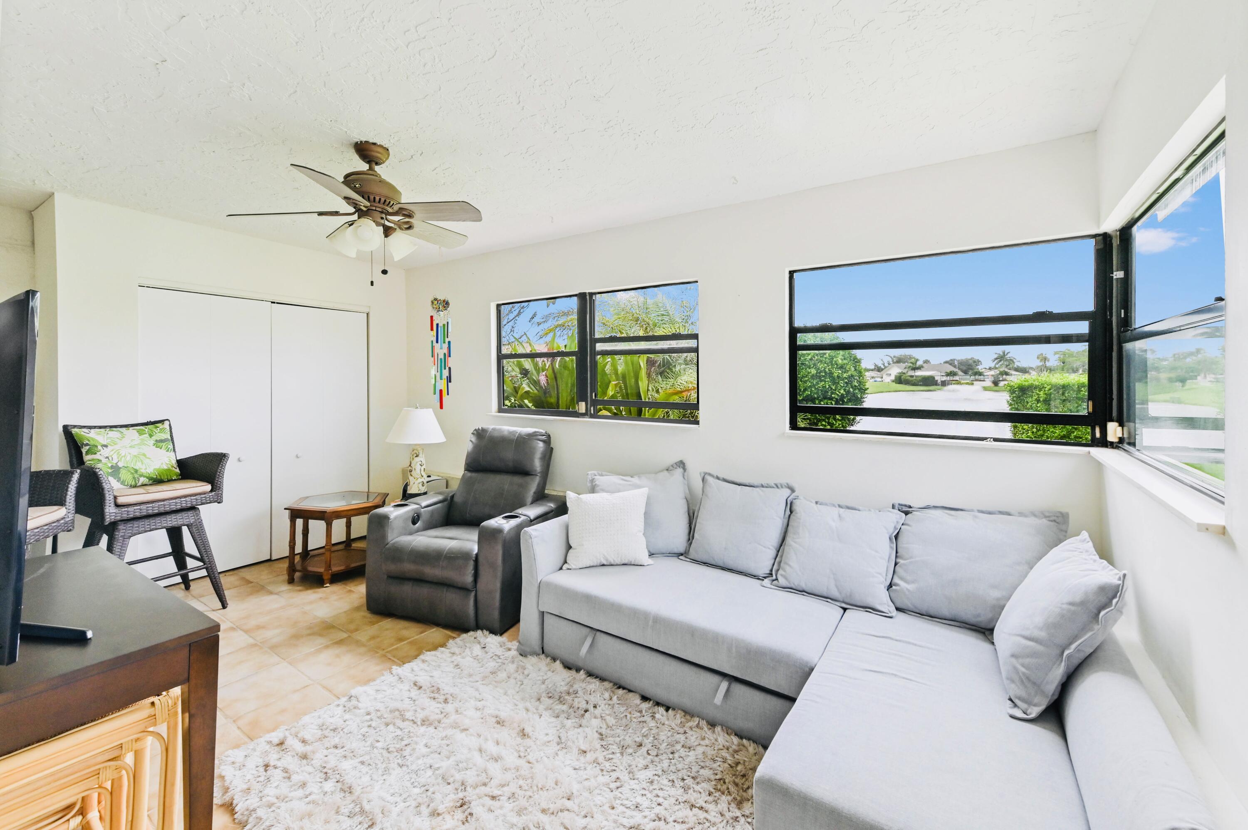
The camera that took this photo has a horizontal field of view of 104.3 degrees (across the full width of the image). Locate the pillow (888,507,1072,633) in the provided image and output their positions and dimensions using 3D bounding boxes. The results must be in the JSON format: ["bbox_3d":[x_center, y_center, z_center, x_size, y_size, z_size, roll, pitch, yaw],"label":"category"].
[{"bbox_3d":[1.484,0.650,2.058,0.570,0.500,0.180,4,-8,35],"label":"pillow"}]

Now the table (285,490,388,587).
[{"bbox_3d":[-2.121,0.917,3.651,0.610,0.540,0.690,3,4,28],"label":"table"}]

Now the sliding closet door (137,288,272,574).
[{"bbox_3d":[-2.980,0.167,3.501,0.040,2.000,0.745,4,4,35],"label":"sliding closet door"}]

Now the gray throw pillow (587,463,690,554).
[{"bbox_3d":[0.089,0.553,2.858,0.540,0.520,0.180,2,-4,10],"label":"gray throw pillow"}]

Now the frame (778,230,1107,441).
[{"bbox_3d":[1.447,-0.313,2.310,1.307,0.860,0.080,4,4,35],"label":"frame"}]

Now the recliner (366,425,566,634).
[{"bbox_3d":[-1.014,0.683,3.330,0.920,1.090,0.920,2,4,18],"label":"recliner"}]

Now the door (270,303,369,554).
[{"bbox_3d":[-2.551,0.138,4.115,0.040,2.000,0.756,4,4,35],"label":"door"}]

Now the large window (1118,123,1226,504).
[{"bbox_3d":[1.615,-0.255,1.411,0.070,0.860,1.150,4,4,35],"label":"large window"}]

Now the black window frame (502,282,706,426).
[{"bbox_3d":[-0.242,-0.413,3.486,1.838,0.900,0.080,4,4,35],"label":"black window frame"}]

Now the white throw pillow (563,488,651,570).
[{"bbox_3d":[-0.090,0.618,2.730,0.460,0.440,0.150,0,-11,-11],"label":"white throw pillow"}]

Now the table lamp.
[{"bbox_3d":[-1.610,0.293,3.777,0.460,0.690,0.460,4,4,35],"label":"table lamp"}]

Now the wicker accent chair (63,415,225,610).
[{"bbox_3d":[-2.926,0.643,3.023,0.620,1.130,0.600,3,4,22],"label":"wicker accent chair"}]

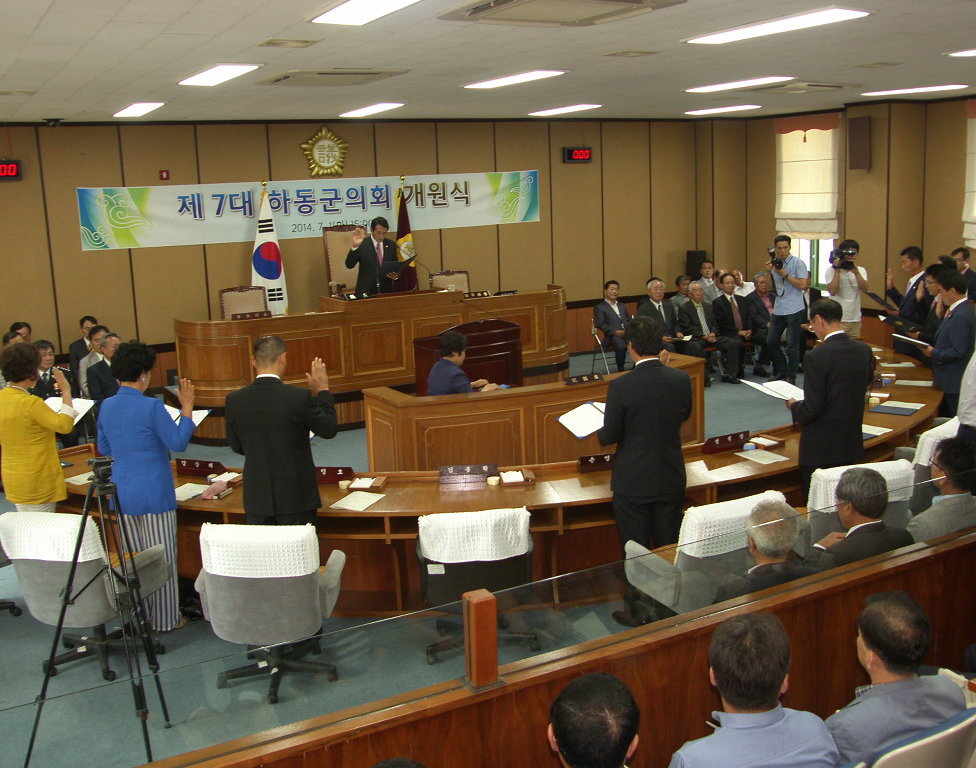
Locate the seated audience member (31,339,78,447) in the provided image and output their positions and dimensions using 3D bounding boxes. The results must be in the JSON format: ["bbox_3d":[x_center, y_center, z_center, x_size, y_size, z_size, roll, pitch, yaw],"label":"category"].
[{"bbox_3d":[-3.648,0.259,8.777,0.500,1.280,0.720,-10,13,-36],"label":"seated audience member"}]

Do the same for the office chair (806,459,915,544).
[{"bbox_3d":[2.070,0.829,6.190,0.680,0.870,0.660,-5,11,-16],"label":"office chair"}]

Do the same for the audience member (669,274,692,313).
[{"bbox_3d":[2.563,-0.795,13.261,0.480,1.190,0.680,-7,12,-23],"label":"audience member"}]

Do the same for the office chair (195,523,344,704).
[{"bbox_3d":[-1.064,1.046,5.179,0.630,0.885,0.650,-2,10,3],"label":"office chair"}]

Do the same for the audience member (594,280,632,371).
[{"bbox_3d":[1.518,-0.554,11.988,0.500,1.272,0.700,-6,12,-20],"label":"audience member"}]

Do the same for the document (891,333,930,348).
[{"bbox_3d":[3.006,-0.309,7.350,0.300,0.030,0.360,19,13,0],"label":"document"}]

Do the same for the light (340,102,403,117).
[{"bbox_3d":[-1.265,-2.995,11.268,0.290,0.060,1.240,-8,12,-28],"label":"light"}]

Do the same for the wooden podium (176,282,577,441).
[{"bbox_3d":[-1.034,-0.317,11.347,4.420,1.390,0.850,-8,12,-27],"label":"wooden podium"}]

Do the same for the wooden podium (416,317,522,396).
[{"bbox_3d":[-0.189,-0.059,10.344,0.880,1.200,0.580,-8,12,-27],"label":"wooden podium"}]

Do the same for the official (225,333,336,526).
[{"bbox_3d":[-1.142,0.608,5.700,0.600,1.730,0.460,-1,11,4],"label":"official"}]

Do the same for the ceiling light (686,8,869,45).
[{"bbox_3d":[1.676,-2.113,6.099,0.290,0.060,1.240,-8,12,-28],"label":"ceiling light"}]

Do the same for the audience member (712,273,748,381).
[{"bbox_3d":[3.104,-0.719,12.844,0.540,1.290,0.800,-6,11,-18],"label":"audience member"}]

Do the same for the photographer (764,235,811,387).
[{"bbox_3d":[3.604,-0.907,12.500,0.550,1.750,0.500,8,15,42],"label":"photographer"}]

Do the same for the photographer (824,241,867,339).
[{"bbox_3d":[4.117,-0.804,11.847,0.580,1.715,0.500,3,12,30],"label":"photographer"}]

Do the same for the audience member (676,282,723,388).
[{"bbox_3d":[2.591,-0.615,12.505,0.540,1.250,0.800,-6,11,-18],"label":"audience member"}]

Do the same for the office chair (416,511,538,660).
[{"bbox_3d":[-0.050,1.023,5.650,0.620,0.860,0.640,-4,11,-7],"label":"office chair"}]

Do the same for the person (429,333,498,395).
[{"bbox_3d":[-0.168,0.213,8.461,0.720,1.290,0.500,-9,12,-31],"label":"person"}]

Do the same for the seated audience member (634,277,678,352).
[{"bbox_3d":[2.264,-0.646,12.716,0.560,1.250,0.820,-9,13,-31],"label":"seated audience member"}]

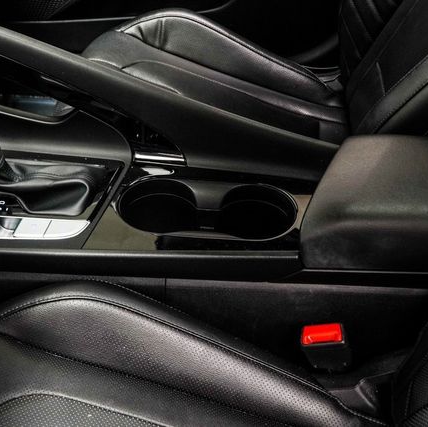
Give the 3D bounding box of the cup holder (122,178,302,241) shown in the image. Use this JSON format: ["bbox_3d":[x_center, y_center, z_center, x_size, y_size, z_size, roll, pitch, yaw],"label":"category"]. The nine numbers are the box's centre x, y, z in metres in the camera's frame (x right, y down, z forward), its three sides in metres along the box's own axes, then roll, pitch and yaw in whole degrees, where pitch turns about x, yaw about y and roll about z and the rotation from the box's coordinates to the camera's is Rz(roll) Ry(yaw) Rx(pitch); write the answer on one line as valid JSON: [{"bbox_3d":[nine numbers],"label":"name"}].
[{"bbox_3d":[-0.007,0.021,0.680,0.184,0.070,0.083,3,45,3],"label":"cup holder"}]

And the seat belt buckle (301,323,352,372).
[{"bbox_3d":[0.111,0.134,0.628,0.043,0.053,0.027,-9,43,14],"label":"seat belt buckle"}]

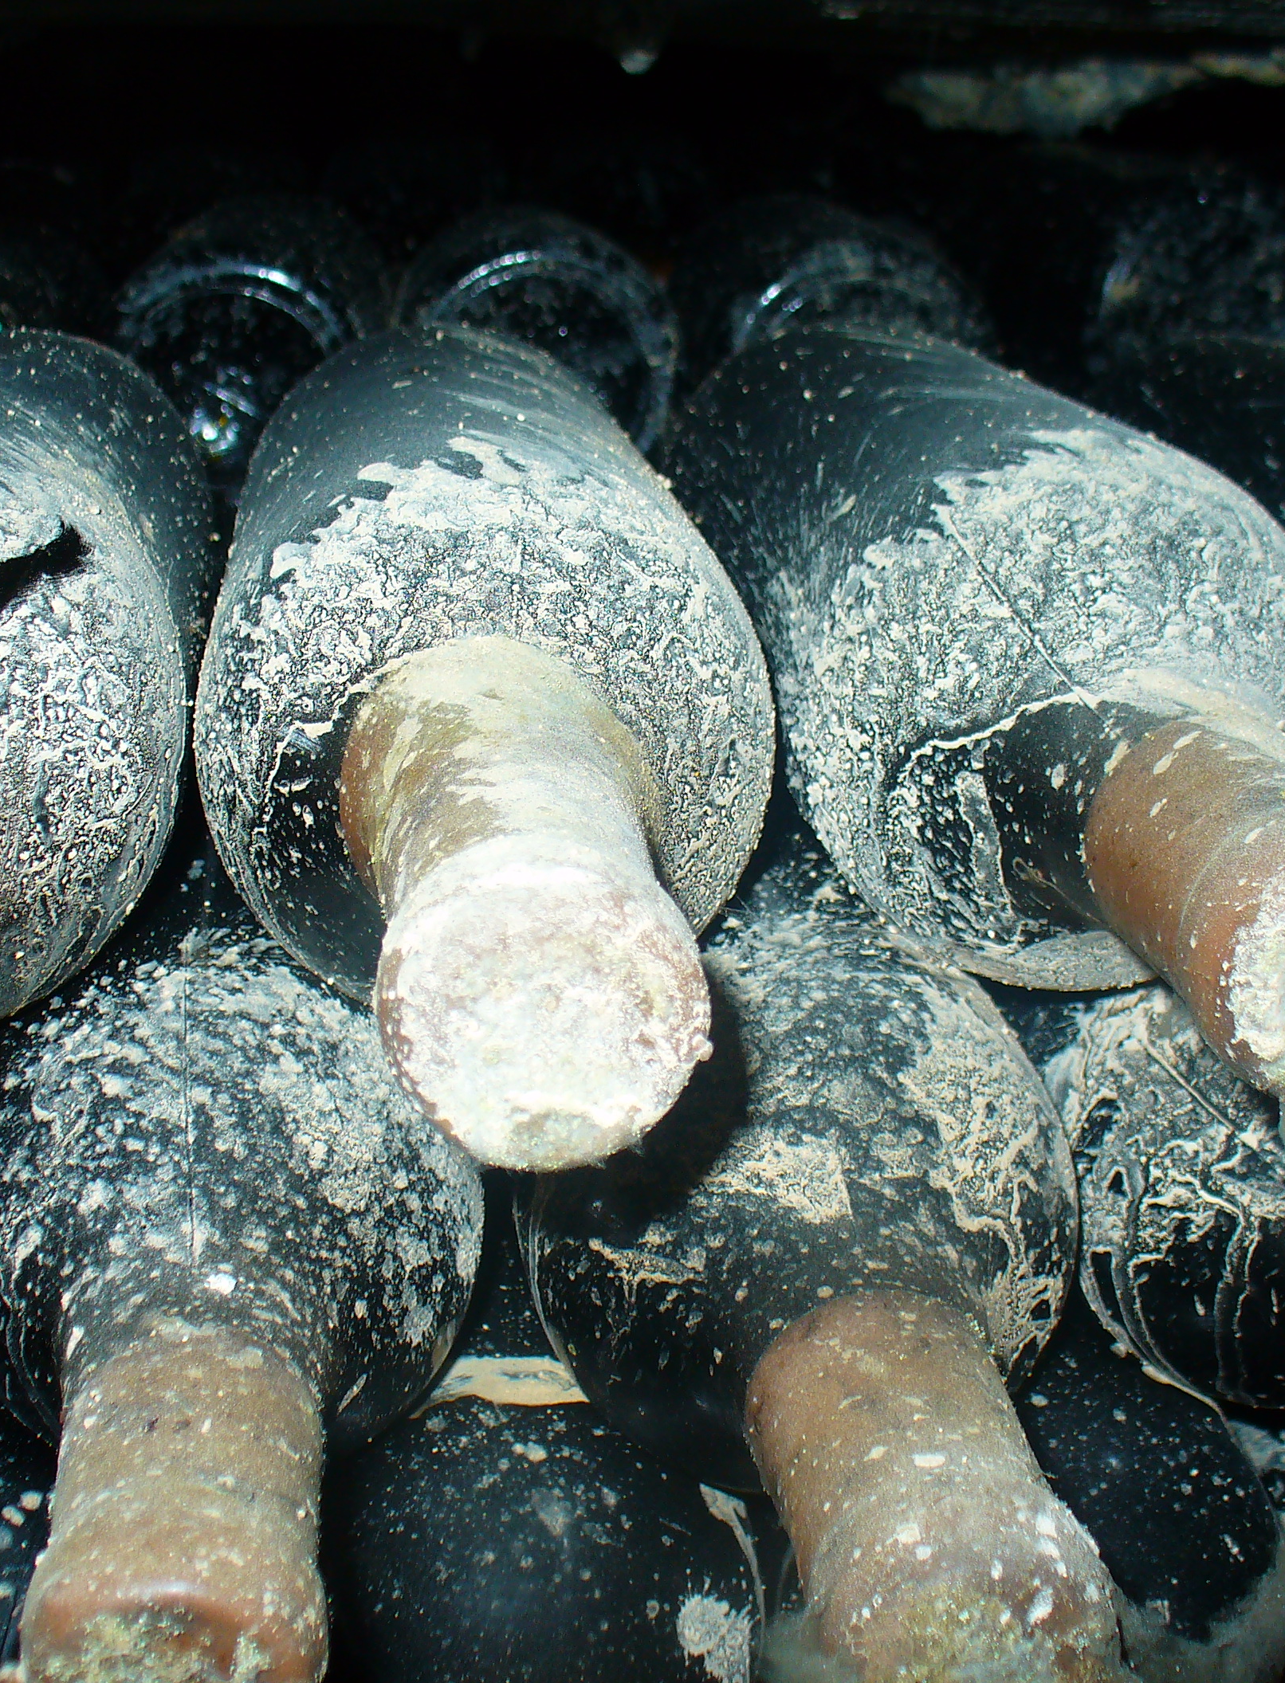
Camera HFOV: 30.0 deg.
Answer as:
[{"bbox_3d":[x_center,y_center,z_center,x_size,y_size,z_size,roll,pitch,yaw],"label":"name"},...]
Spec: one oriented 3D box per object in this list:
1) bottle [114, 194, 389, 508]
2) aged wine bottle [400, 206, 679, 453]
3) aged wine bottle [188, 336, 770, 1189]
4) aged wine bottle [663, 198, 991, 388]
[{"bbox_3d":[-0.127,-0.178,0.819,0.080,0.080,0.290,-2,20,-4],"label":"bottle"},{"bbox_3d":[-0.043,-0.178,0.829,0.080,0.080,0.290,-2,17,-5],"label":"aged wine bottle"},{"bbox_3d":[-0.025,-0.025,0.365,0.080,0.080,0.290,-2,17,-6],"label":"aged wine bottle"},{"bbox_3d":[0.051,-0.178,0.818,0.080,0.080,0.290,-2,18,-4],"label":"aged wine bottle"}]

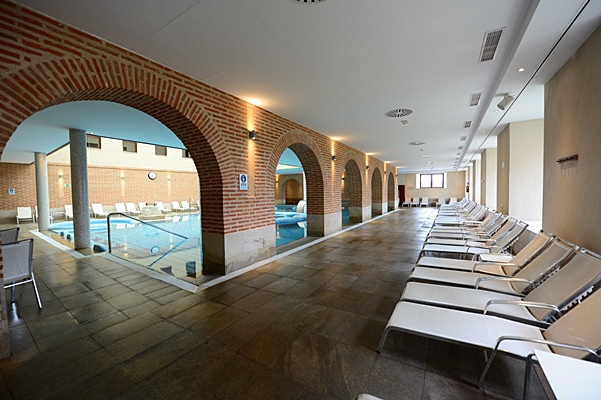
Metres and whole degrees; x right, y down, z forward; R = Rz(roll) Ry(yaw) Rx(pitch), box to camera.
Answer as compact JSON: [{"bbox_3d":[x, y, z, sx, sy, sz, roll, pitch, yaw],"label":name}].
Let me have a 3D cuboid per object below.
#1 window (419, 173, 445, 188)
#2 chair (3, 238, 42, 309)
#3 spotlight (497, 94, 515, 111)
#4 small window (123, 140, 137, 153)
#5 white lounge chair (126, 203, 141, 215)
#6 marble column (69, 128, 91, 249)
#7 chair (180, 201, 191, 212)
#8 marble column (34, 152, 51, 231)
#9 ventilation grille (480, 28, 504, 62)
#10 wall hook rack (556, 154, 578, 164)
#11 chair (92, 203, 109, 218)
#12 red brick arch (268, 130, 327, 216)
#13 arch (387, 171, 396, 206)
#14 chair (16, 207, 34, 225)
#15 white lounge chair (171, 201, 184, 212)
[{"bbox_3d":[12.561,-1.827,22.368,1.970,1.360,0.120,0,2,32],"label":"window"},{"bbox_3d":[-3.939,1.027,2.998,0.630,0.930,0.560,-1,2,17],"label":"chair"},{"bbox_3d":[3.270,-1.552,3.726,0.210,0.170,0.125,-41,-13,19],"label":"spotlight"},{"bbox_3d":[-13.120,-4.142,18.016,0.150,0.858,0.918,0,2,32],"label":"small window"},{"bbox_3d":[-13.466,0.713,18.825,1.650,0.950,0.660,0,2,35],"label":"white lounge chair"},{"bbox_3d":[-6.038,-0.272,6.404,0.340,3.286,0.340,0,2,32],"label":"marble column"},{"bbox_3d":[-10.783,0.539,22.503,1.650,0.950,0.660,0,2,35],"label":"chair"},{"bbox_3d":[-11.764,-0.361,10.666,0.350,3.541,0.350,0,2,32],"label":"marble column"},{"bbox_3d":[2.505,-2.006,3.077,0.182,0.030,0.807,0,2,32],"label":"ventilation grille"},{"bbox_3d":[3.166,-0.478,2.804,0.060,0.070,0.490,0,2,32],"label":"wall hook rack"},{"bbox_3d":[-13.131,0.746,15.485,1.672,0.888,0.592,0,2,32],"label":"chair"},{"bbox_3d":[-0.205,-0.686,6.744,0.651,2.449,3.093,0,2,32],"label":"red brick arch"},{"bbox_3d":[6.495,-0.717,17.493,0.600,2.945,3.300,0,2,32],"label":"arch"},{"bbox_3d":[-14.880,0.864,12.713,0.636,0.910,0.636,0,2,32],"label":"chair"},{"bbox_3d":[-10.318,0.545,19.944,1.672,0.873,0.592,0,2,32],"label":"white lounge chair"}]

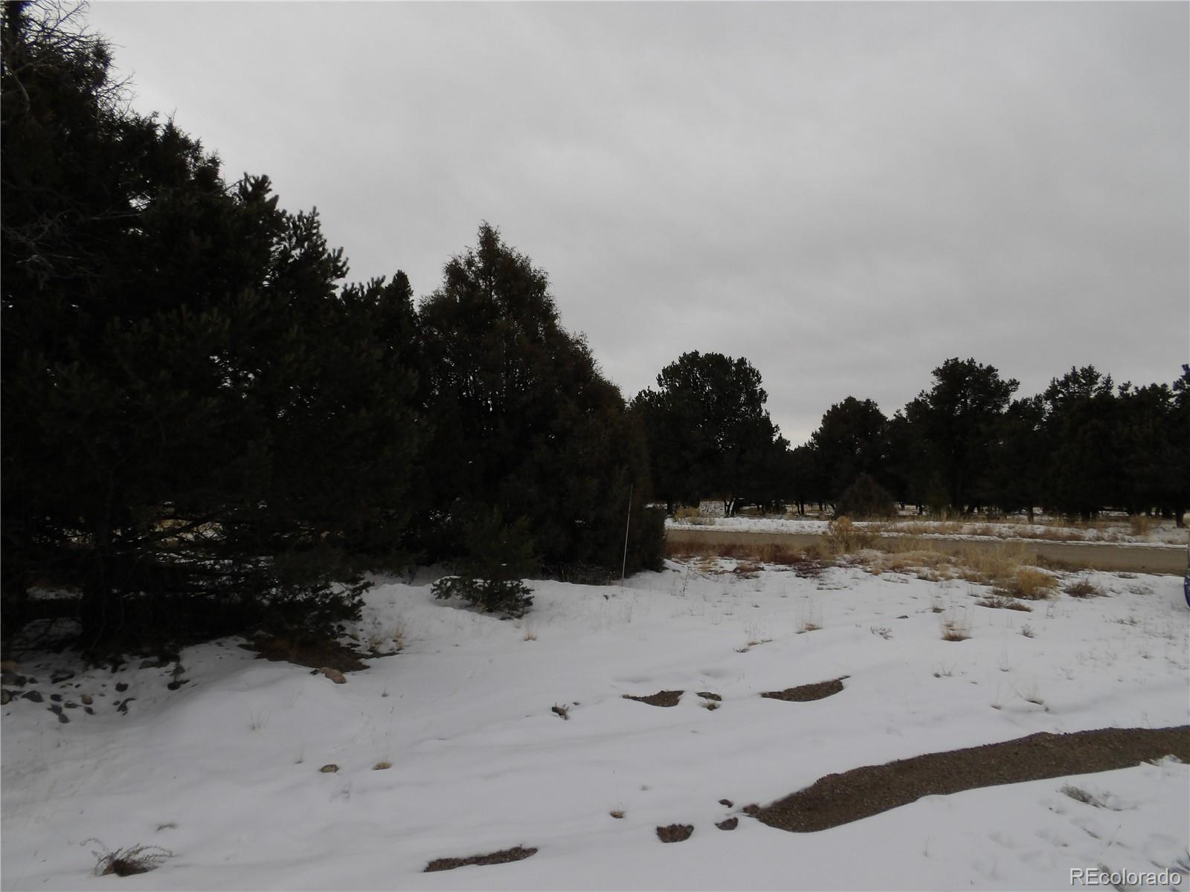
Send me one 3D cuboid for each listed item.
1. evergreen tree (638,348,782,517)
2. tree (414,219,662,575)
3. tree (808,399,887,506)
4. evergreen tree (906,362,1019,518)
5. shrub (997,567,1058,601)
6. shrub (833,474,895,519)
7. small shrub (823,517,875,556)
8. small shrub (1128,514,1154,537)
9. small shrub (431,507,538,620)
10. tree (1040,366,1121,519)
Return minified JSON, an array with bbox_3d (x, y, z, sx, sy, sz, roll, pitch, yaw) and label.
[{"bbox_3d":[4.556,-0.570,31.537,5.963,6.452,5.665,0,-2,0],"label":"evergreen tree"},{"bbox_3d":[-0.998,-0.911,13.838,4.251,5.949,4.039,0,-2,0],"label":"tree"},{"bbox_3d":[11.173,0.306,35.009,3.621,4.933,3.440,0,-2,0],"label":"tree"},{"bbox_3d":[14.343,-0.421,31.032,4.447,6.120,4.224,0,-2,0],"label":"evergreen tree"},{"bbox_3d":[5.577,1.773,10.146,0.780,0.419,0.741,0,-2,0],"label":"shrub"},{"bbox_3d":[9.393,1.737,27.457,2.199,1.568,2.089,0,-2,0],"label":"shrub"},{"bbox_3d":[4.952,1.744,15.350,0.978,0.755,0.929,0,-2,0],"label":"small shrub"},{"bbox_3d":[13.746,1.991,19.844,0.655,0.545,0.622,0,-2,0],"label":"small shrub"},{"bbox_3d":[-1.293,1.318,9.161,1.212,1.178,1.151,0,-2,0],"label":"small shrub"},{"bbox_3d":[17.185,-0.138,28.020,2.864,5.353,2.721,0,-2,0],"label":"tree"}]

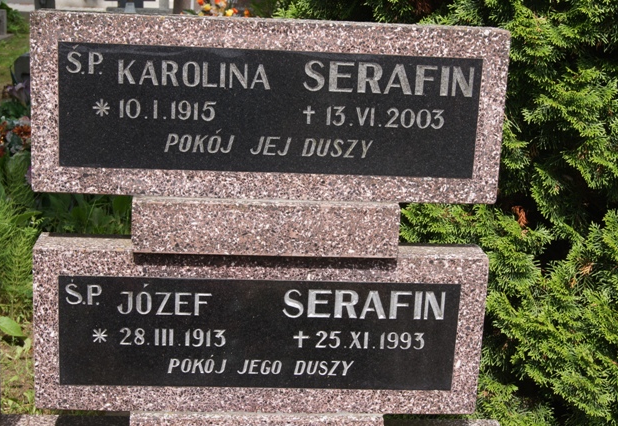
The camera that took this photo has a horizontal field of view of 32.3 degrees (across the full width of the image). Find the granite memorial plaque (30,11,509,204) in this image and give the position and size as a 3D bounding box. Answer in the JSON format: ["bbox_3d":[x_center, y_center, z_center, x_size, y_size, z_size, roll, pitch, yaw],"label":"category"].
[{"bbox_3d":[-0.067,-0.183,1.854,0.800,0.301,0.098,1,14,-5],"label":"granite memorial plaque"}]

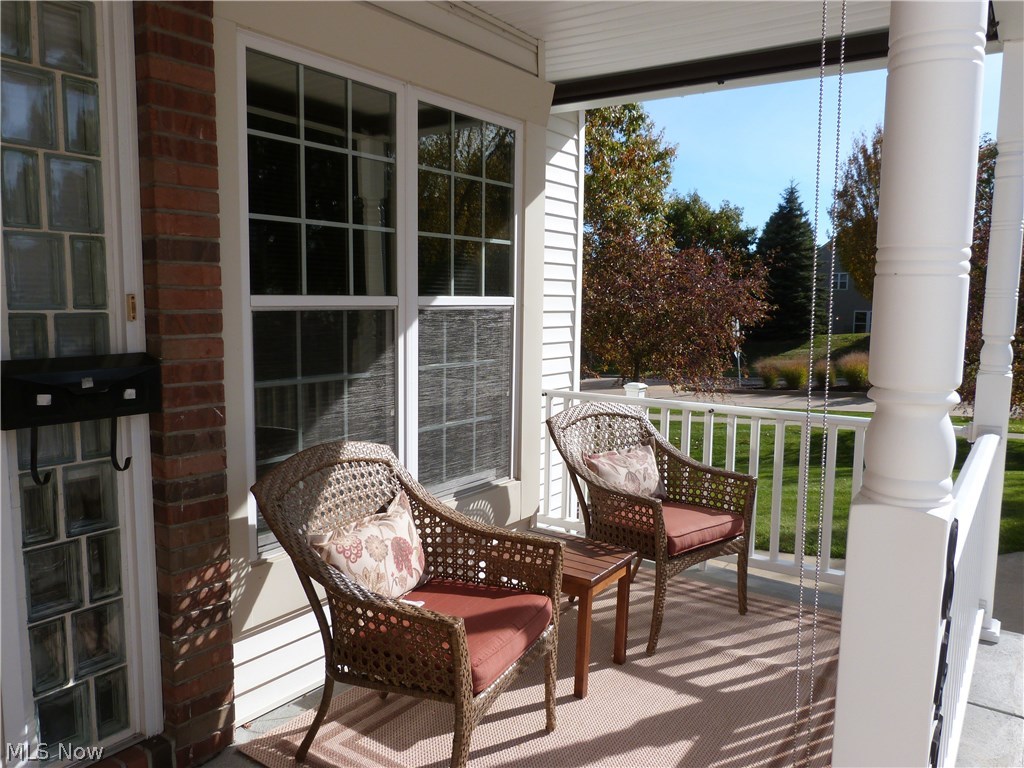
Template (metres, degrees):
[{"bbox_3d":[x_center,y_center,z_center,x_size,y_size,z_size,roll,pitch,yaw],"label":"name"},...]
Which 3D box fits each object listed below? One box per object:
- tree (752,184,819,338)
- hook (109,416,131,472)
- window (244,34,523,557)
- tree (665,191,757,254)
[{"bbox_3d":[14.582,-6.460,39.000,4.008,8.333,4.008,1,7,0],"label":"tree"},{"bbox_3d":[-1.053,0.164,1.991,0.078,0.148,0.018,6,9,38],"label":"hook"},{"bbox_3d":[-0.402,-0.294,2.839,0.100,1.613,1.401,6,9,38],"label":"window"},{"bbox_3d":[9.943,-6.089,38.000,5.755,7.811,5.550,1,7,0],"label":"tree"}]

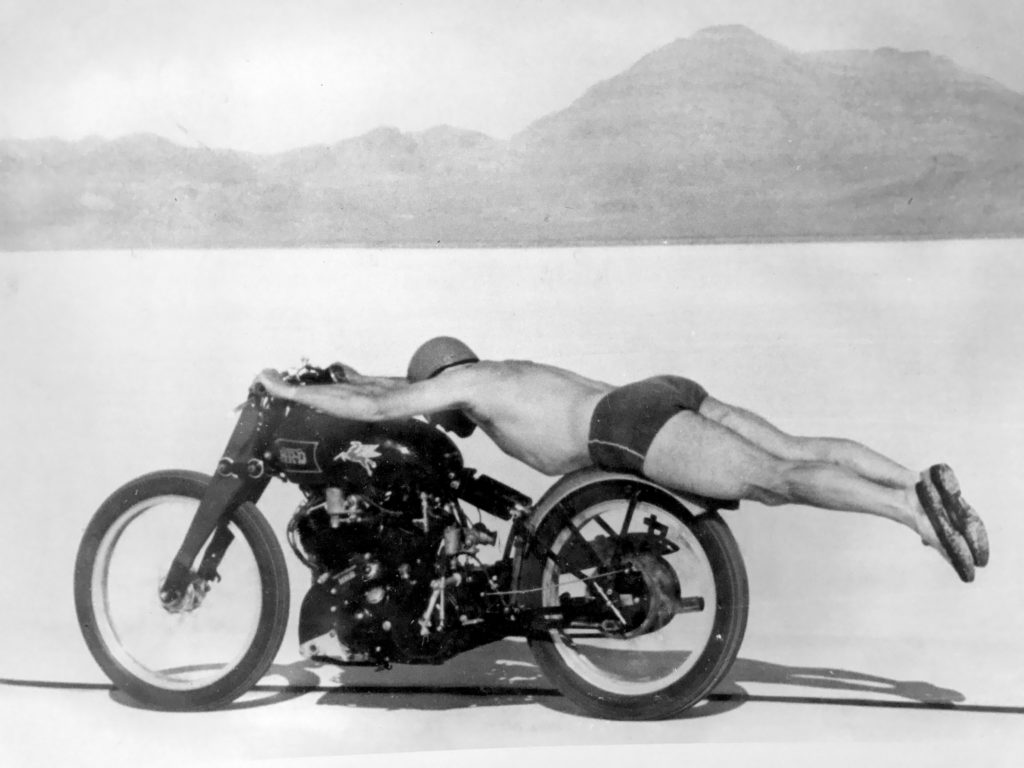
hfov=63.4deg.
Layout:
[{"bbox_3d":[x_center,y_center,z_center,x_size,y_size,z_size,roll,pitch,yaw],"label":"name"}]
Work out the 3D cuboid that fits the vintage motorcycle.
[{"bbox_3d":[-0.340,0.505,2.520,2.090,1.040,0.660,0,10,7],"label":"vintage motorcycle"}]

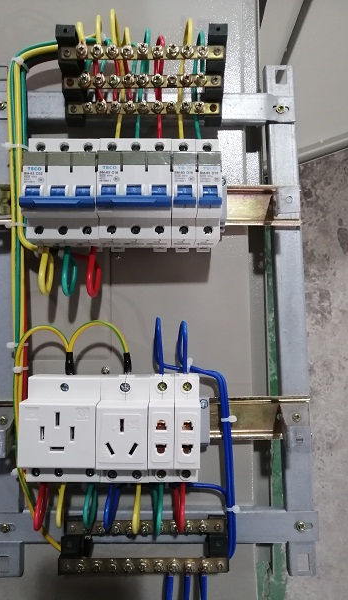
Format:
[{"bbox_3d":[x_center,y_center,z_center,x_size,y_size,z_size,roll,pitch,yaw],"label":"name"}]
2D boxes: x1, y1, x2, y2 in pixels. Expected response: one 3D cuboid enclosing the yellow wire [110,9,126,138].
[{"bbox_3d":[-0.046,-0.181,0.379,0.011,0.044,0.094,-1,85,0],"label":"yellow wire"}]

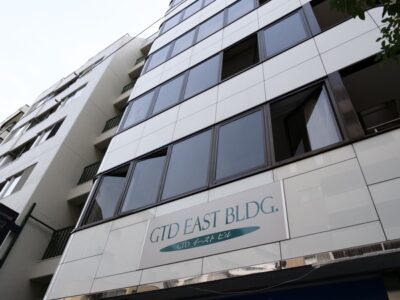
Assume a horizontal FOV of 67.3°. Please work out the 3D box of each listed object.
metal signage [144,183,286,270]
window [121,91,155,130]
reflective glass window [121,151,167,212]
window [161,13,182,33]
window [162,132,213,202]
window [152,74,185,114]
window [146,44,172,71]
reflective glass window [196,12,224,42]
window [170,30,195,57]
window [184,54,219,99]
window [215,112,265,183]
[{"bbox_3d":[0.111,1.251,4.859,2.689,0.984,0.080,-22,-51,27],"label":"metal signage"},{"bbox_3d":[-1.971,-1.345,9.779,1.085,1.579,0.100,-22,-51,27],"label":"window"},{"bbox_3d":[-1.260,0.671,6.907,1.096,1.626,0.100,-22,-51,27],"label":"reflective glass window"},{"bbox_3d":[-1.374,-6.030,14.268,1.085,1.506,0.100,-22,-51,27],"label":"window"},{"bbox_3d":[-0.257,0.275,6.360,1.169,1.626,0.100,-22,-51,27],"label":"window"},{"bbox_3d":[-0.952,-1.747,9.224,1.096,1.579,0.100,-22,-51,27],"label":"window"},{"bbox_3d":[-1.673,-3.681,12.018,1.085,1.543,0.100,-22,-51,27],"label":"window"},{"bbox_3d":[0.349,-4.479,10.915,1.169,1.543,0.100,-22,-51,27],"label":"reflective glass window"},{"bbox_3d":[-0.654,-4.083,11.462,1.096,1.543,0.100,-22,-51,27],"label":"window"},{"bbox_3d":[0.051,-2.143,8.677,1.169,1.579,0.100,-22,-51,27],"label":"window"},{"bbox_3d":[0.767,-0.129,5.802,1.118,1.626,0.100,-22,-51,27],"label":"window"}]

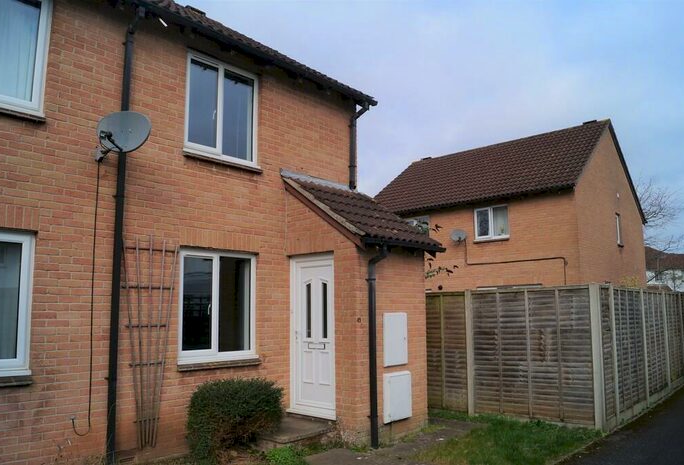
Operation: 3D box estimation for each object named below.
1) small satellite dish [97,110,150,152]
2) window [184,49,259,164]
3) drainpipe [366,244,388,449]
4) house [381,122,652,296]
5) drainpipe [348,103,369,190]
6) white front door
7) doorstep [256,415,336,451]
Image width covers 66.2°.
[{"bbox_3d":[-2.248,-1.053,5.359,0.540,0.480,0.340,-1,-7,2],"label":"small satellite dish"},{"bbox_3d":[-1.511,-1.562,6.763,0.090,1.300,1.100,-7,-10,43],"label":"window"},{"bbox_3d":[0.461,1.345,6.280,0.270,2.410,0.085,-7,-10,43],"label":"drainpipe"},{"bbox_3d":[6.000,0.458,19.733,8.100,7.900,7.500,-7,-10,43],"label":"house"},{"bbox_3d":[0.277,-1.385,8.346,0.310,1.420,0.085,-7,-10,43],"label":"drainpipe"},{"bbox_3d":[-0.394,1.339,6.879,0.880,2.060,0.090,-7,-10,43],"label":"white front door"},{"bbox_3d":[-0.656,2.425,6.261,1.000,0.190,0.950,-7,-10,43],"label":"doorstep"}]

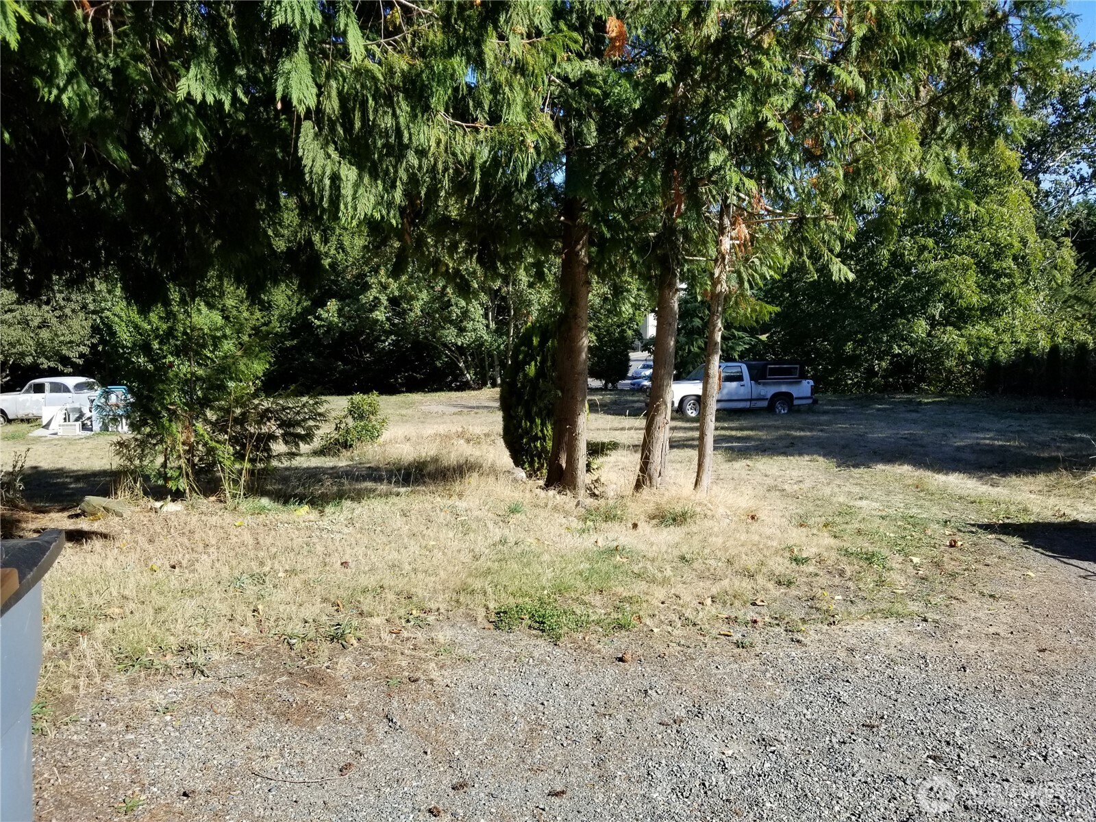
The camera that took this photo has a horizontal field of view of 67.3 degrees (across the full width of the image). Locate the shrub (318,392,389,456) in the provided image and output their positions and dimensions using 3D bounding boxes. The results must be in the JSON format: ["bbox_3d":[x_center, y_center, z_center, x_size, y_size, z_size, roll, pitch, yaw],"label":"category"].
[{"bbox_3d":[-3.636,0.231,15.300,1.300,1.160,1.150,0,3,0],"label":"shrub"}]

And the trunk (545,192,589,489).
[{"bbox_3d":[0.276,-0.807,10.047,0.450,3.680,0.420,1,3,0],"label":"trunk"}]

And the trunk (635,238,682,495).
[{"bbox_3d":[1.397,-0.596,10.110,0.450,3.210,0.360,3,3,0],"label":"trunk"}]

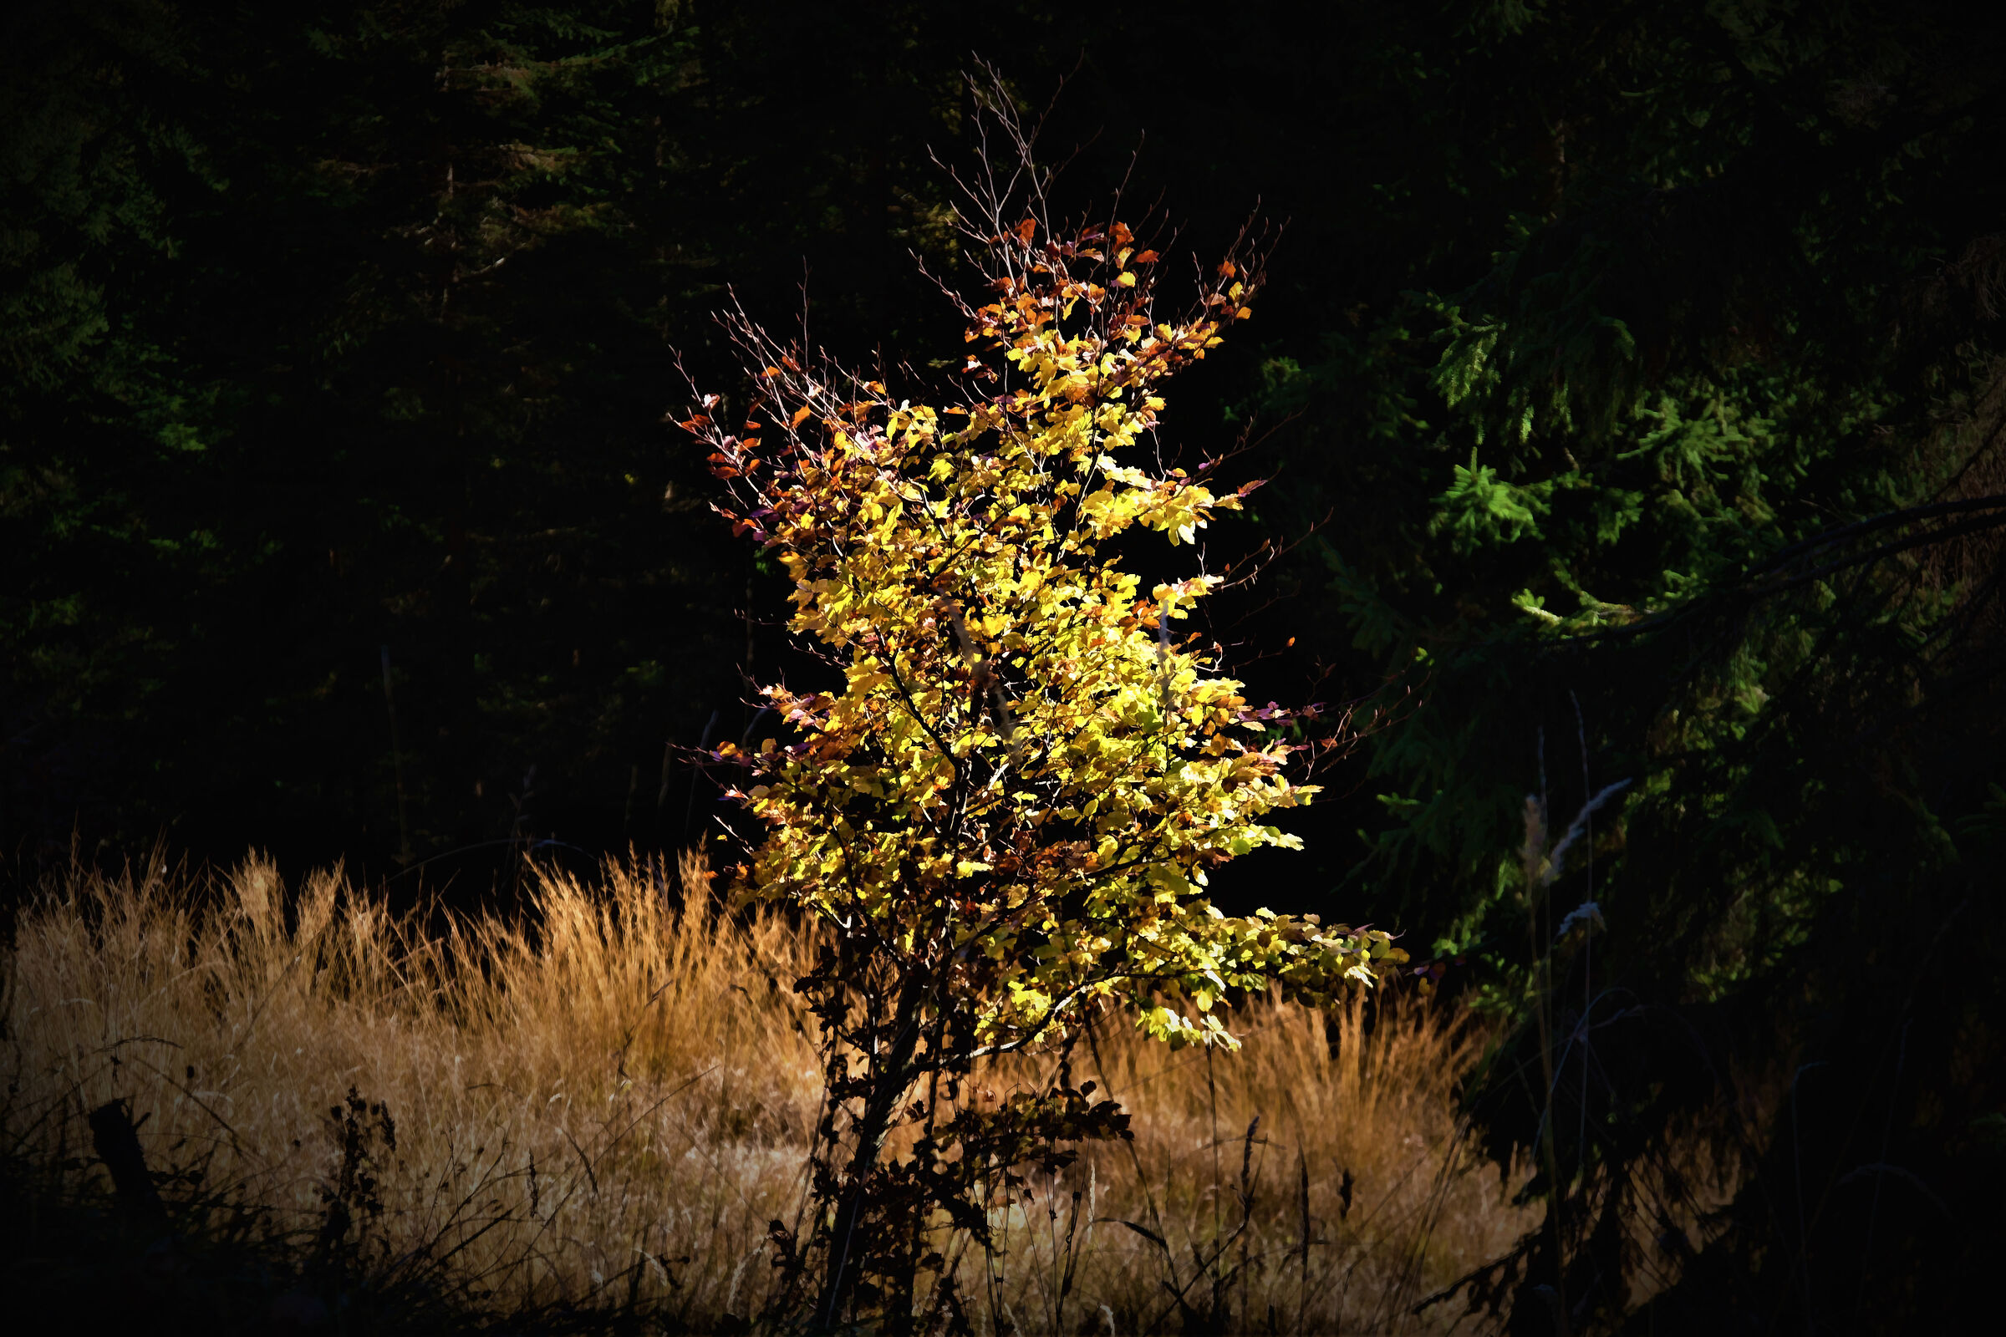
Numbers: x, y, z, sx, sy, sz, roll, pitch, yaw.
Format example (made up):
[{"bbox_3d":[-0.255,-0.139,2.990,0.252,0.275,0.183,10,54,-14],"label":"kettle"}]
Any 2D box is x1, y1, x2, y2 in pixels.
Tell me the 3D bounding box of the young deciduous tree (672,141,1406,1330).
[{"bbox_3d":[0.100,0.150,14.500,1.800,3.180,1.650,0,1,0],"label":"young deciduous tree"}]

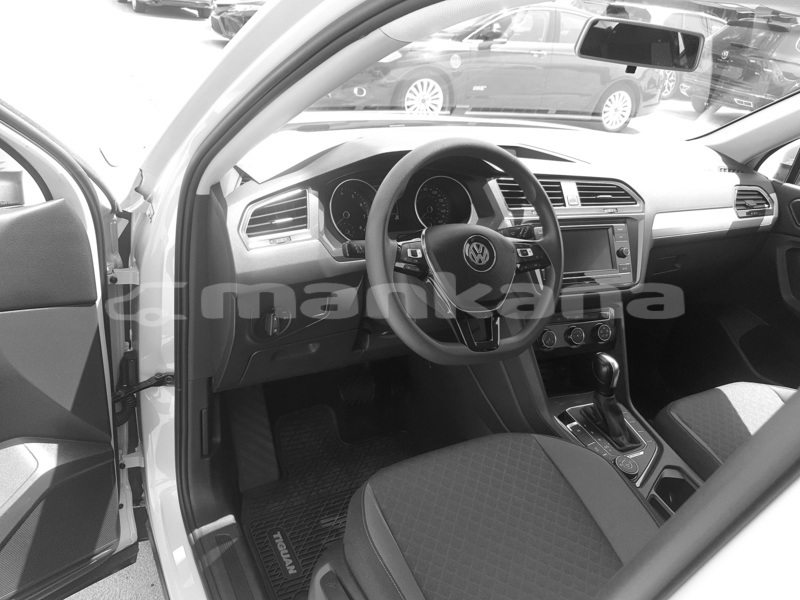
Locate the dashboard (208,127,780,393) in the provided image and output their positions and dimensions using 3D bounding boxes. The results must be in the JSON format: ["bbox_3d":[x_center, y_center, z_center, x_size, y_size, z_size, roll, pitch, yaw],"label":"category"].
[{"bbox_3d":[0.307,-0.172,1.455,1.480,0.440,0.540,-5,30,-24],"label":"dashboard"}]

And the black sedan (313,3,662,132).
[{"bbox_3d":[1.290,-3.156,7.915,4.870,1.475,1.870,-6,30,-24],"label":"black sedan"}]

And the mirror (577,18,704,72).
[{"bbox_3d":[0.427,-0.455,1.071,0.249,0.072,0.040,1,30,-14],"label":"mirror"}]

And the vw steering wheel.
[{"bbox_3d":[0.107,-0.085,1.008,0.370,0.365,0.110,-5,1,-24],"label":"vw steering wheel"}]

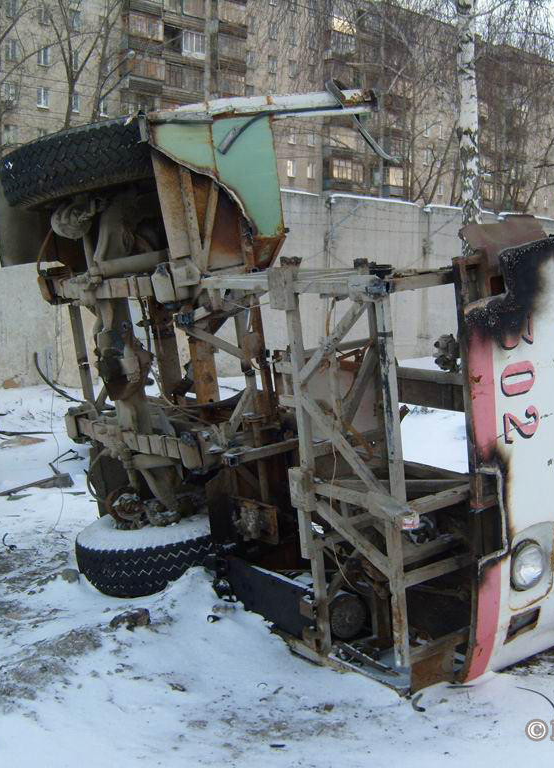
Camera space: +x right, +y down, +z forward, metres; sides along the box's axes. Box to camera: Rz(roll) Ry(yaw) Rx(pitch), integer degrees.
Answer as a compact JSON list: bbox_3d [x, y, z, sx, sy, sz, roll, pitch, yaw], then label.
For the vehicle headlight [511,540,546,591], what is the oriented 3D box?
[{"bbox_3d":[1.064,0.768,4.380,0.205,0.205,0.100,-12,12,-34],"label":"vehicle headlight"}]

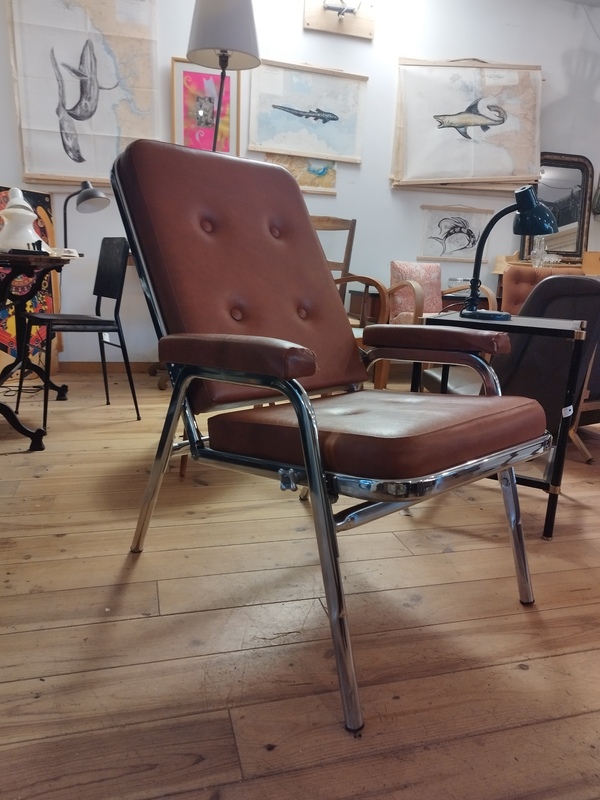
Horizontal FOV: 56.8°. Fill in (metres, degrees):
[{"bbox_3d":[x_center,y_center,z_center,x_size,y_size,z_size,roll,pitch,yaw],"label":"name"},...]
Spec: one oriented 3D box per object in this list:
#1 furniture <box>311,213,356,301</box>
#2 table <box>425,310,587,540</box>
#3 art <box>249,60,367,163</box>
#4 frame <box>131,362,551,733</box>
[{"bbox_3d":[0.115,-0.561,3.317,0.540,1.040,0.520,-1,15,-18],"label":"furniture"},{"bbox_3d":[0.649,0.043,1.844,0.460,0.630,0.390,10,15,25],"label":"table"},{"bbox_3d":[0.063,-1.838,3.541,0.780,0.530,0.025,-1,14,-16],"label":"art"},{"bbox_3d":[0.074,0.167,1.331,0.625,0.570,0.800,-10,19,-42],"label":"frame"}]

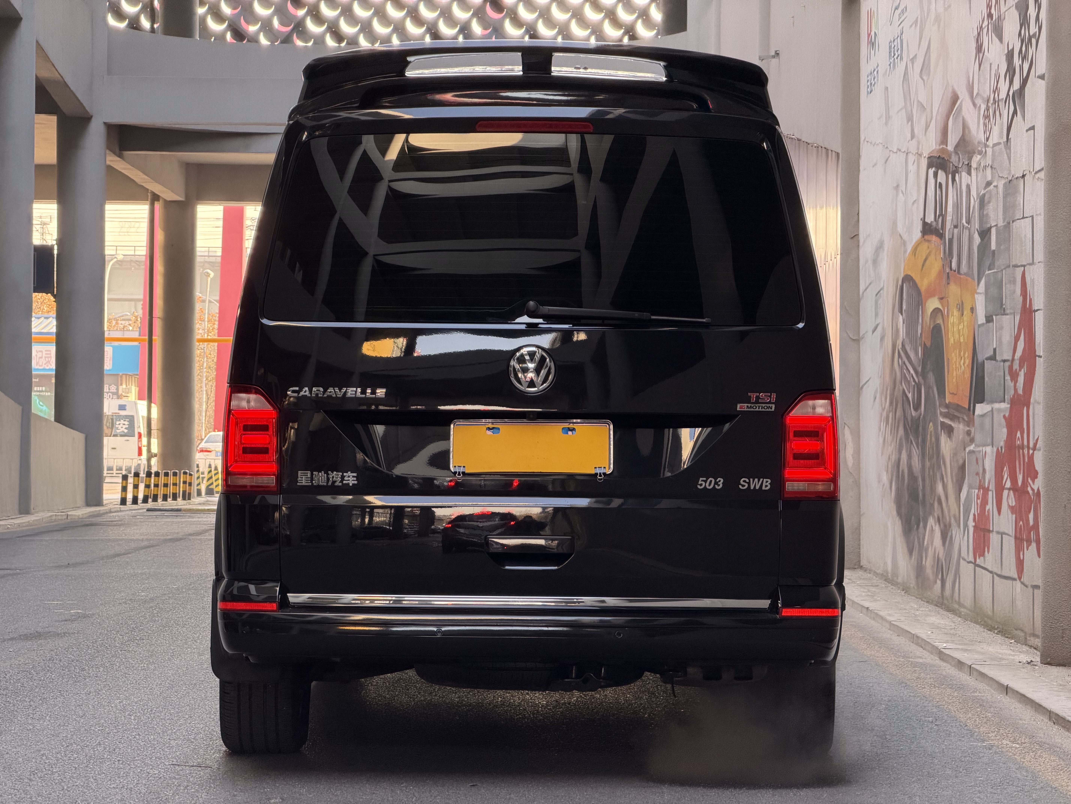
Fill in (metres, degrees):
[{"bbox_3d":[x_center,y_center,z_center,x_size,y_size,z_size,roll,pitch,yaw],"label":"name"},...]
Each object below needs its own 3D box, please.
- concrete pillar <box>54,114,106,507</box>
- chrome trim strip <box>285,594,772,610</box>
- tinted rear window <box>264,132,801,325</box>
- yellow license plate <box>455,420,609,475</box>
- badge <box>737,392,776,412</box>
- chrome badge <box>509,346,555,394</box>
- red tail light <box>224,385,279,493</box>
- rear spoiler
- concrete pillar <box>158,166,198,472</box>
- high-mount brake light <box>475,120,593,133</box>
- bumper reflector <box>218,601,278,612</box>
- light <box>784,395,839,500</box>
[{"bbox_3d":[-6.556,-1.309,44.600,0.730,5.700,0.730,1,-1,0],"label":"concrete pillar"},{"bbox_3d":[-0.019,0.560,8.660,1.360,0.034,0.045,1,-1,0],"label":"chrome trim strip"},{"bbox_3d":[-0.007,-0.493,8.800,1.520,0.560,0.110,1,-13,0],"label":"tinted rear window"},{"bbox_3d":[-0.011,0.129,8.700,0.456,0.150,0.018,1,-1,0],"label":"yellow license plate"},{"bbox_3d":[0.622,0.000,8.700,0.108,0.052,0.010,1,-7,0],"label":"badge"},{"bbox_3d":[-0.009,-0.091,8.710,0.132,0.134,0.022,1,-7,0],"label":"chrome badge"},{"bbox_3d":[-0.804,0.104,8.740,0.158,0.302,0.125,1,-1,0],"label":"red tail light"},{"bbox_3d":[-0.004,-0.931,8.880,1.360,0.210,0.300,1,-1,0],"label":"rear spoiler"},{"bbox_3d":[-6.250,-1.249,54.000,0.690,5.650,0.690,1,-1,0],"label":"concrete pillar"},{"bbox_3d":[-0.002,-0.787,8.850,0.335,0.032,0.035,1,-7,0],"label":"high-mount brake light"},{"bbox_3d":[-0.801,0.569,8.620,0.170,0.029,0.035,0,-1,6],"label":"bumper reflector"},{"bbox_3d":[0.776,0.124,8.740,0.158,0.302,0.125,1,-1,0],"label":"light"}]

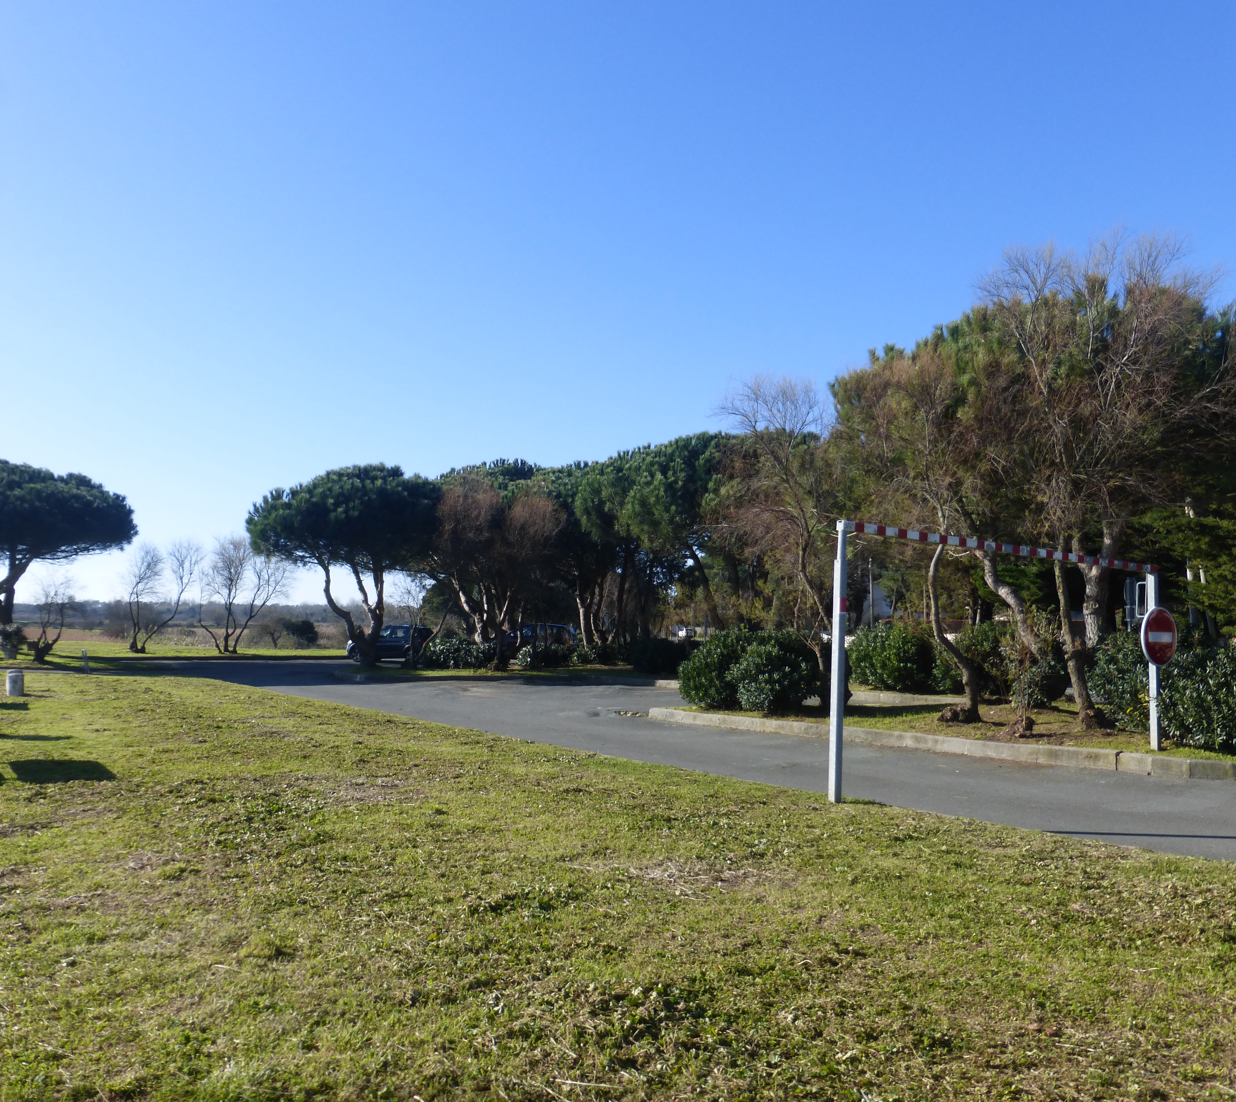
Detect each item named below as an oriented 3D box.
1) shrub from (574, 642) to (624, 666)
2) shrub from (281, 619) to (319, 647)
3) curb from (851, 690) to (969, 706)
[{"bbox_3d":[-0.696,3.719,38.029,1.800,0.880,1.500,0,-4,0],"label":"shrub"},{"bbox_3d":[-22.774,5.878,76.000,2.600,2.140,2.600,2,-4,-17],"label":"shrub"},{"bbox_3d":[4.981,2.580,18.607,0.200,0.210,2.200,4,-5,-44],"label":"curb"}]

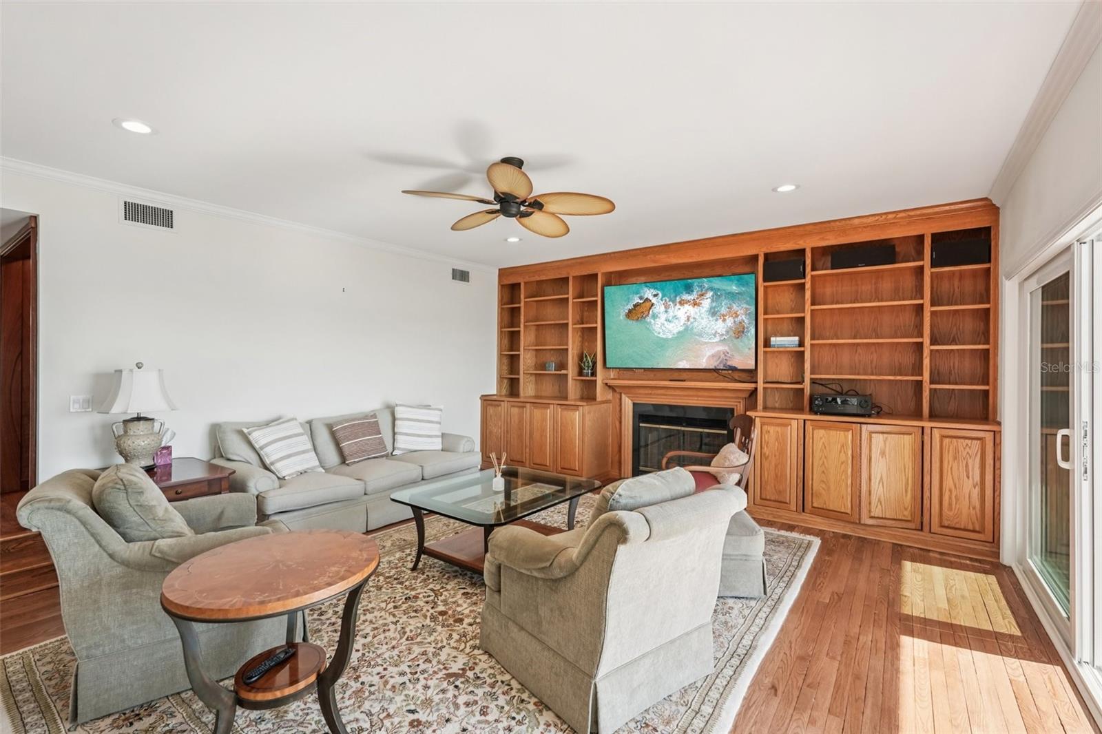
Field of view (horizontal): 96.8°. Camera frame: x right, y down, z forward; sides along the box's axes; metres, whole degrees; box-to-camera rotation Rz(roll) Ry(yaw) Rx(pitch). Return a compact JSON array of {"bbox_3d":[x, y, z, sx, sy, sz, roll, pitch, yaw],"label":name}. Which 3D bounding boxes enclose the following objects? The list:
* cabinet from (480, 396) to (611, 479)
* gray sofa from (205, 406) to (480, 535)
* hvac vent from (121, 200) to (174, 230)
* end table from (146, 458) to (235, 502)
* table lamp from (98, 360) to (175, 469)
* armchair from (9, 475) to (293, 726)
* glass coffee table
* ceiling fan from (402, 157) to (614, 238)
[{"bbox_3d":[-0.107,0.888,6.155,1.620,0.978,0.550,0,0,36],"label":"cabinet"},{"bbox_3d":[-1.748,0.907,4.459,0.990,0.920,2.120,0,0,37],"label":"gray sofa"},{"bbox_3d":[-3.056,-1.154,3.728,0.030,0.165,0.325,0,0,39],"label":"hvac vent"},{"bbox_3d":[-2.713,1.041,3.343,0.920,0.640,0.720,0,0,36],"label":"end table"},{"bbox_3d":[-2.854,0.342,3.398,0.390,0.750,0.410,0,0,36],"label":"table lamp"},{"bbox_3d":[-1.761,0.922,2.358,0.970,0.890,0.800,0,0,-35],"label":"armchair"},{"bbox_3d":[-0.367,1.129,3.538,1.085,0.493,1.285,0,0,36],"label":"glass coffee table"},{"bbox_3d":[-0.253,-1.127,3.095,1.320,0.370,1.320,0,0,36],"label":"ceiling fan"}]

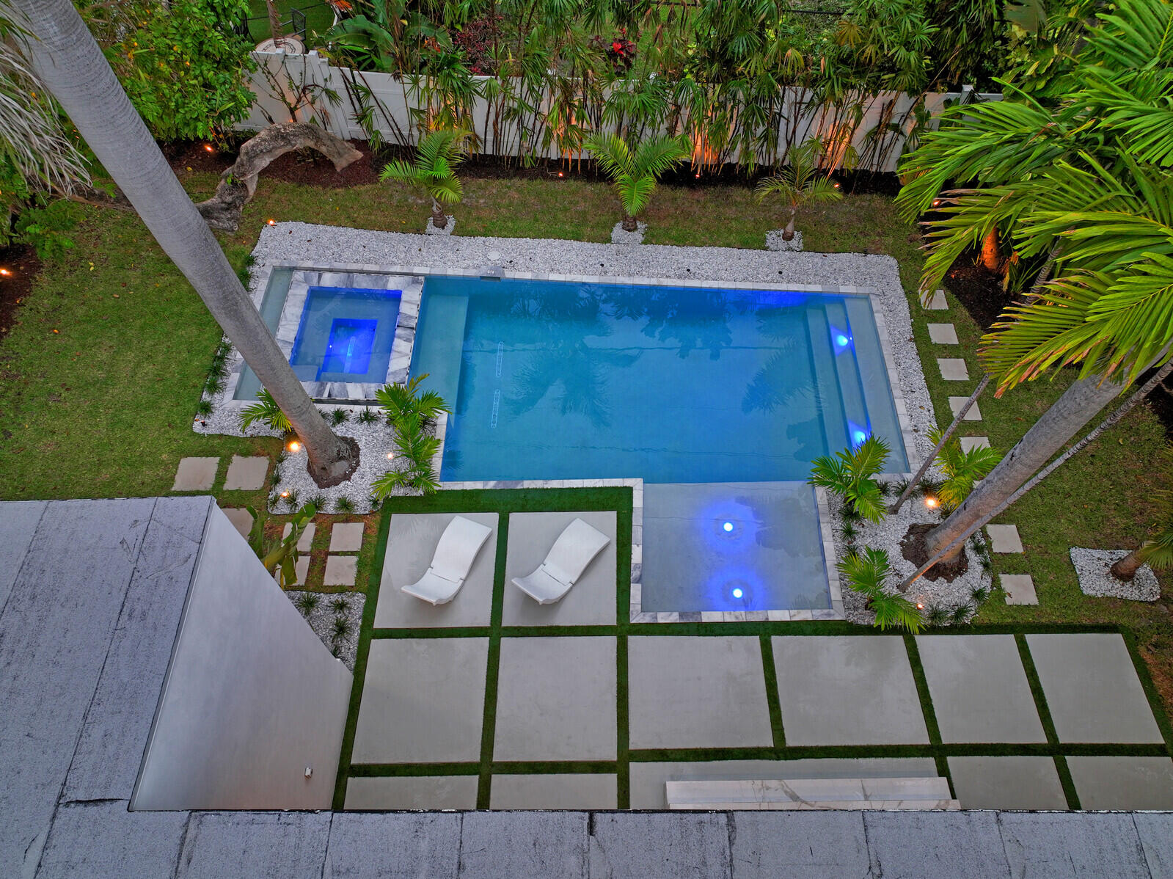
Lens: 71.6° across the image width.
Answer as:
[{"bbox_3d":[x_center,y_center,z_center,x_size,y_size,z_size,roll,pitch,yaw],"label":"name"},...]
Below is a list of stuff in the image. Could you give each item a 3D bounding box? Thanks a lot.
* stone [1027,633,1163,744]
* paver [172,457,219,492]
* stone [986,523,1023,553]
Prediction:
[{"bbox_3d":[6.383,3.133,10.280,1.242,0.060,1.405,-1,55,2],"label":"stone"},{"bbox_3d":[-6.073,0.554,12.694,0.610,0.050,0.610,-1,55,2],"label":"paver"},{"bbox_3d":[6.303,1.509,12.274,0.460,0.050,0.460,0,57,0],"label":"stone"}]

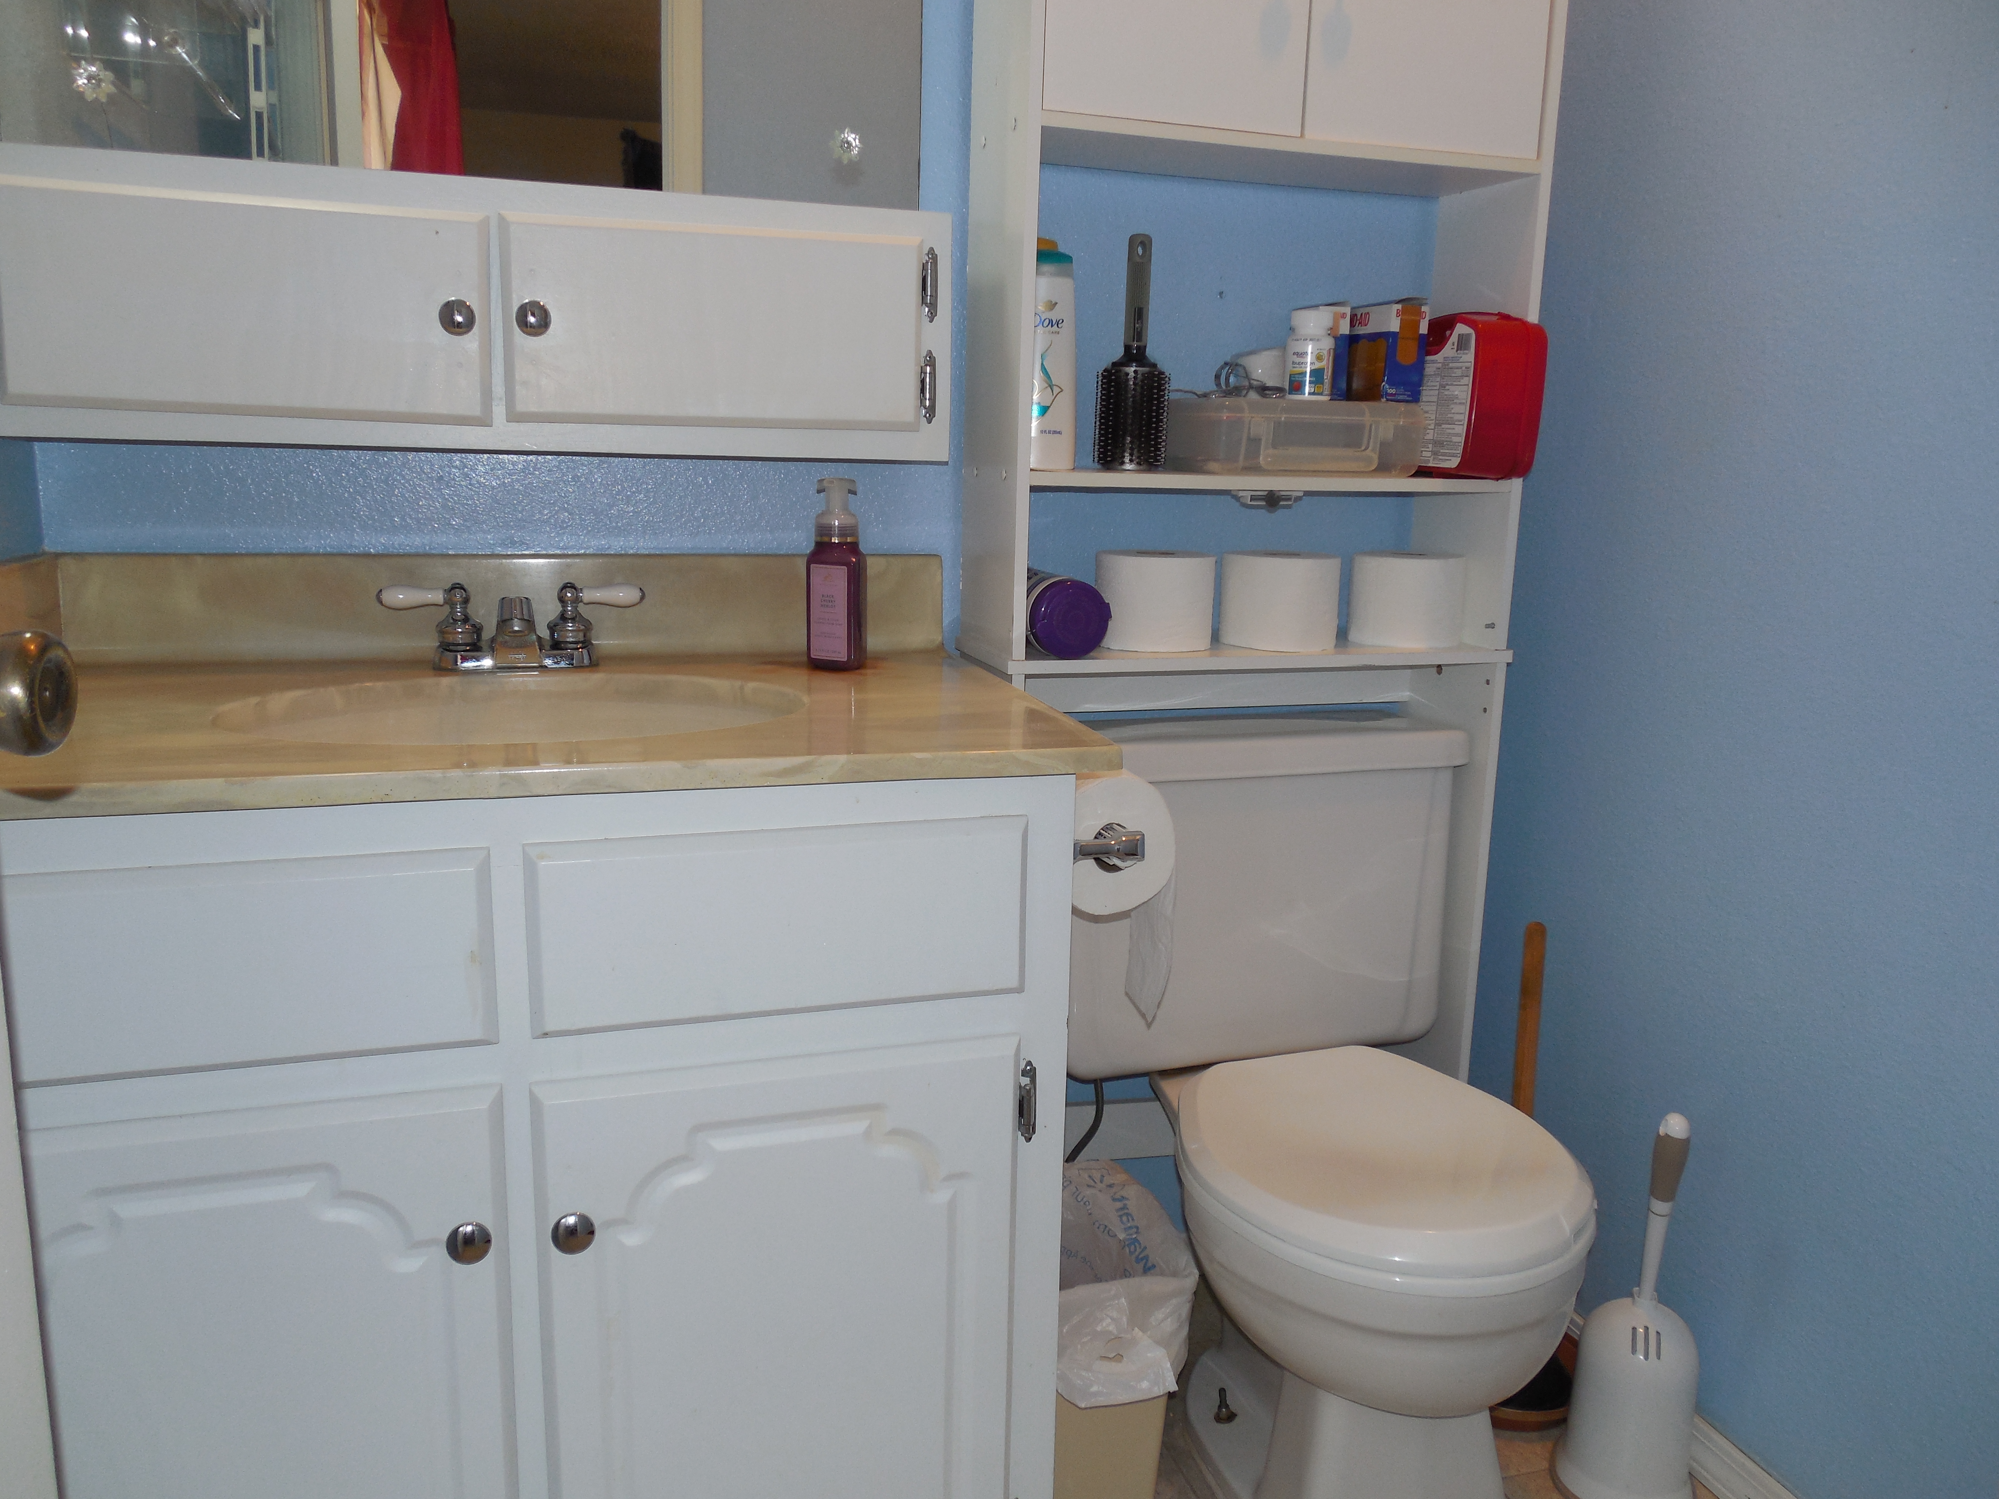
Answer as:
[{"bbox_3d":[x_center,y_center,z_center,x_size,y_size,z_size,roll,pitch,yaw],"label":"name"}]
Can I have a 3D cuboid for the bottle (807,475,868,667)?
[{"bbox_3d":[-0.162,-0.175,1.441,0.052,0.188,0.052,4,12,13],"label":"bottle"}]

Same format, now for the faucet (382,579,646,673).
[{"bbox_3d":[-0.456,-0.112,1.359,0.245,0.084,0.130,-2,12,-17],"label":"faucet"}]

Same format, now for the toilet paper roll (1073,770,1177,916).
[{"bbox_3d":[0.081,0.072,1.272,0.116,0.116,0.100,-2,12,-17],"label":"toilet paper roll"}]

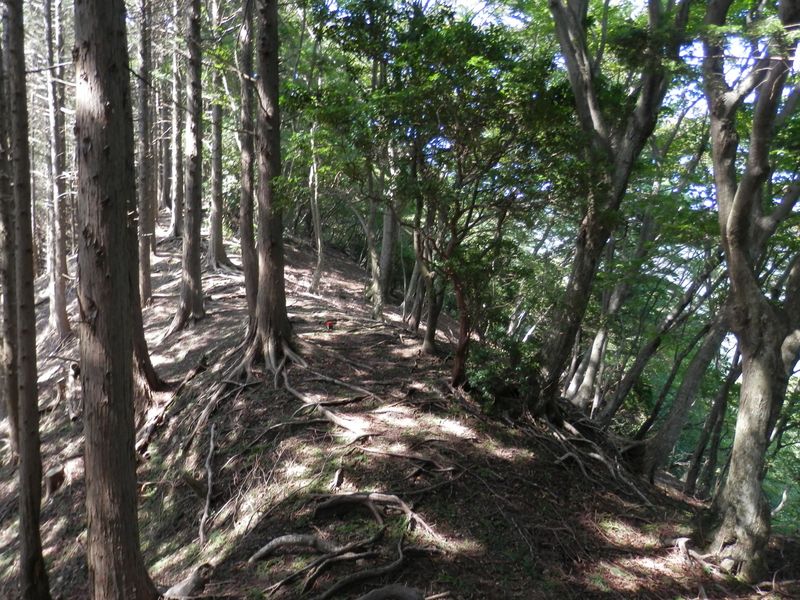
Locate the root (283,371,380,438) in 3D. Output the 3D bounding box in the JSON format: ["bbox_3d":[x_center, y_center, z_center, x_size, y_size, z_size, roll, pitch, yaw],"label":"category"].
[{"bbox_3d":[-0.823,0.958,5.550,0.360,0.140,2.150,-2,8,-30],"label":"root"}]

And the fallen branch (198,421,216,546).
[{"bbox_3d":[-1.335,1.188,4.050,0.100,0.090,1.990,0,7,-16],"label":"fallen branch"}]

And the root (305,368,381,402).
[{"bbox_3d":[-0.618,0.882,6.091,0.170,0.100,1.420,-2,8,-38],"label":"root"}]

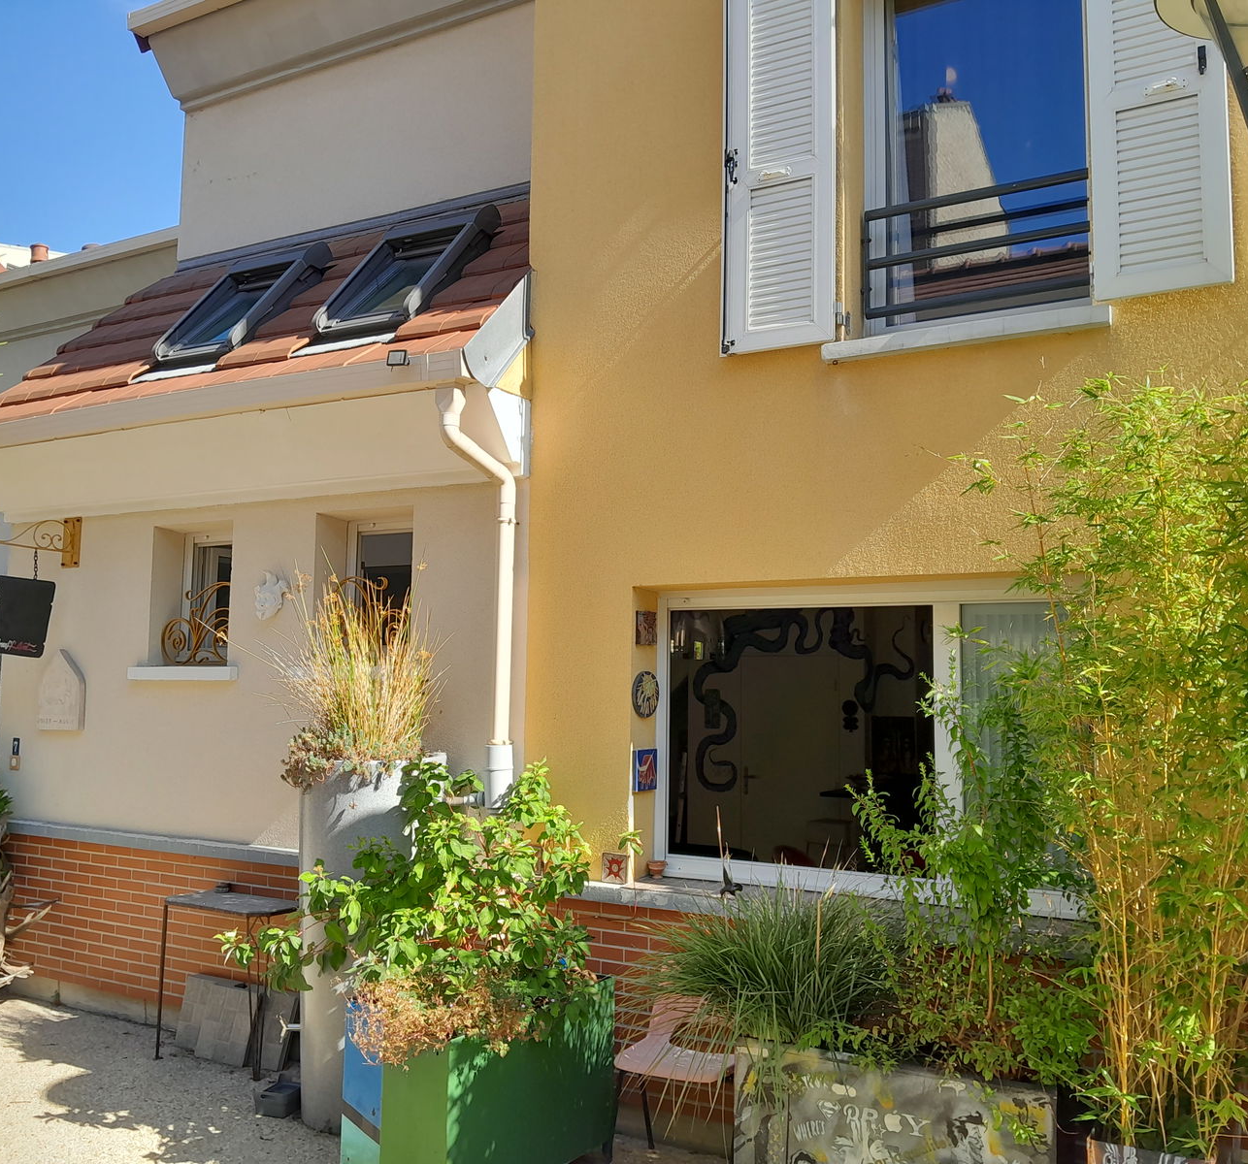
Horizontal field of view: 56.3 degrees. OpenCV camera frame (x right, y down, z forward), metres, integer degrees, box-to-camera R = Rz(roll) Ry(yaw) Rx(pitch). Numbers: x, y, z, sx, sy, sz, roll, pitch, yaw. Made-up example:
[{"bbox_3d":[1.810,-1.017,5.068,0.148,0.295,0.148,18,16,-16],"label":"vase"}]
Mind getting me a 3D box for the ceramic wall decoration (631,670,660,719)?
[{"bbox_3d":[0.096,0.494,5.106,0.030,0.200,0.200,-2,-6,29],"label":"ceramic wall decoration"}]

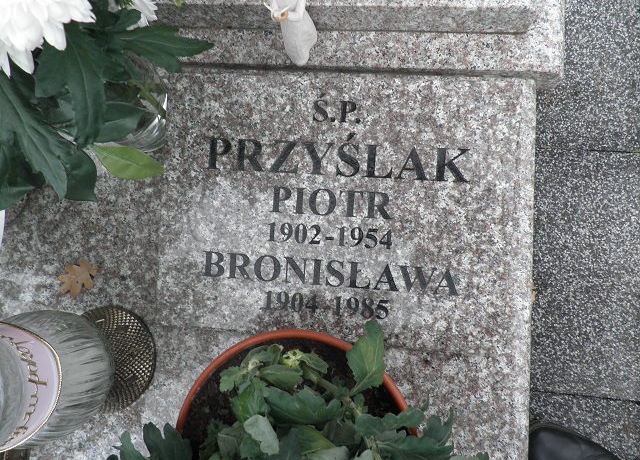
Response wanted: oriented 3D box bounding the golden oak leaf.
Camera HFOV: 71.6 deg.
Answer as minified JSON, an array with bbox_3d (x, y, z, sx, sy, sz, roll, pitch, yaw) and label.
[{"bbox_3d":[-0.372,0.074,0.682,0.071,0.010,0.053,-33,82,2],"label":"golden oak leaf"}]

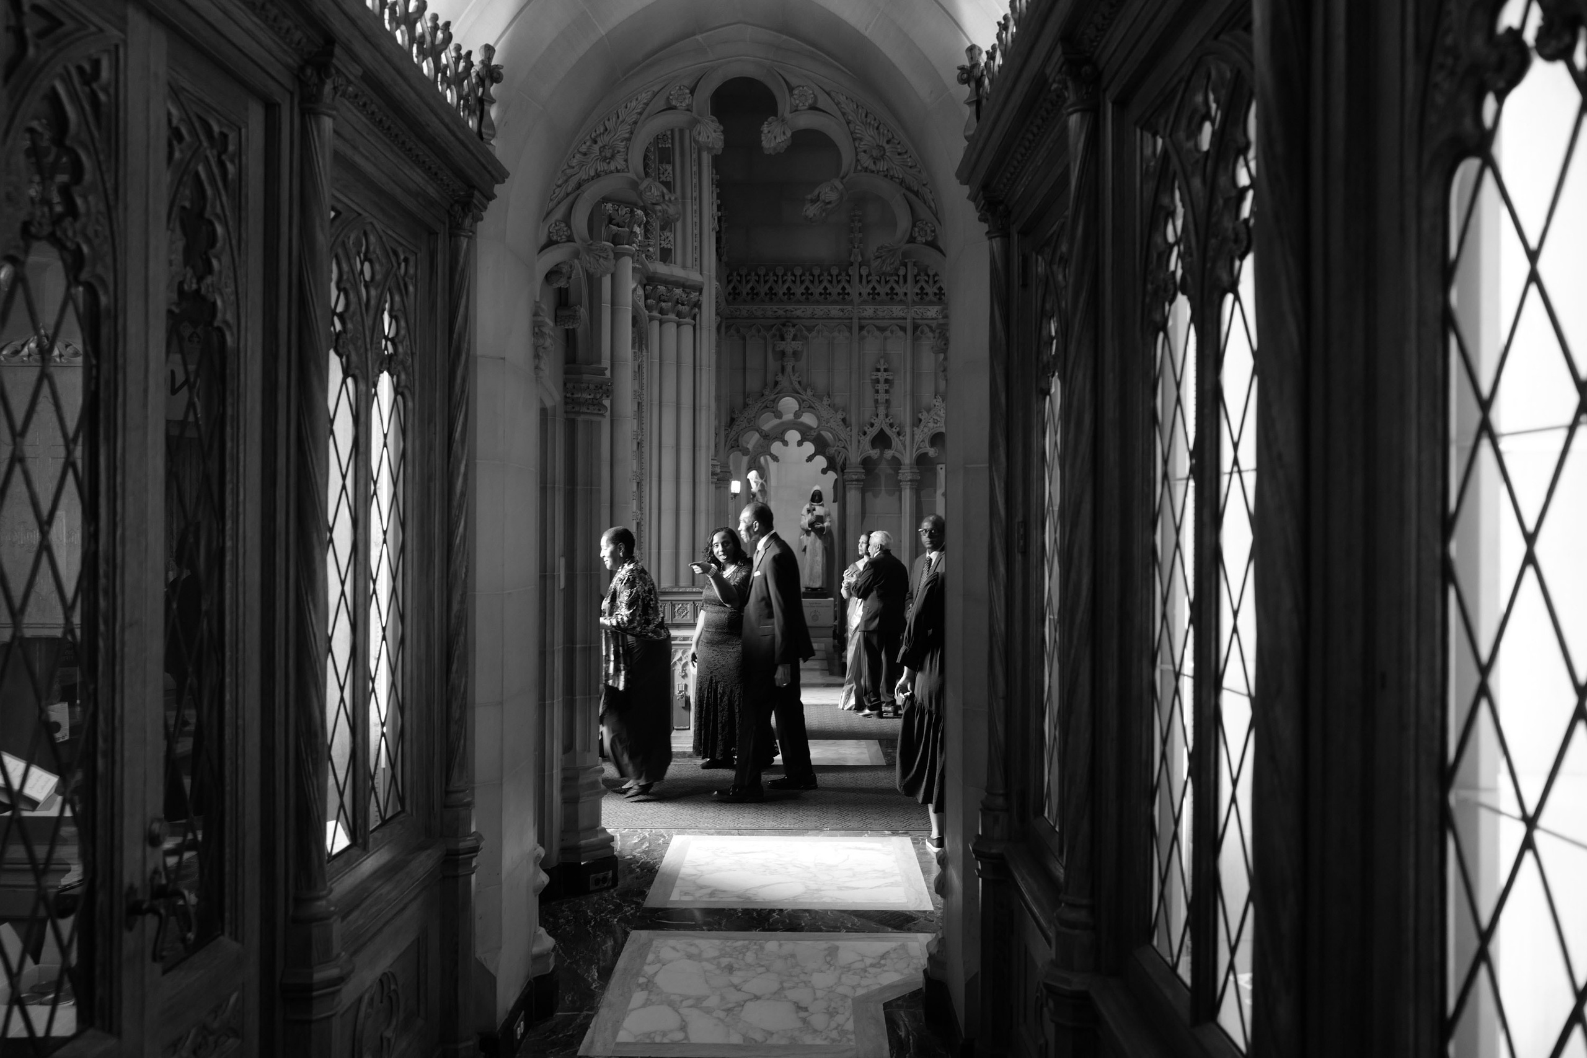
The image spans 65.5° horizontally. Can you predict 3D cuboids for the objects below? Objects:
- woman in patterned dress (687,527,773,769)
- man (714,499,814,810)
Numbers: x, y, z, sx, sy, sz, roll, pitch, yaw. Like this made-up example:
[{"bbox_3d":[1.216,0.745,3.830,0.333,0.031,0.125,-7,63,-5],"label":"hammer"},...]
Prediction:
[{"bbox_3d":[-0.419,0.824,8.600,0.520,1.660,0.440,0,0,37],"label":"woman in patterned dress"},{"bbox_3d":[-0.174,0.752,7.680,0.500,1.810,0.500,0,0,-21],"label":"man"}]

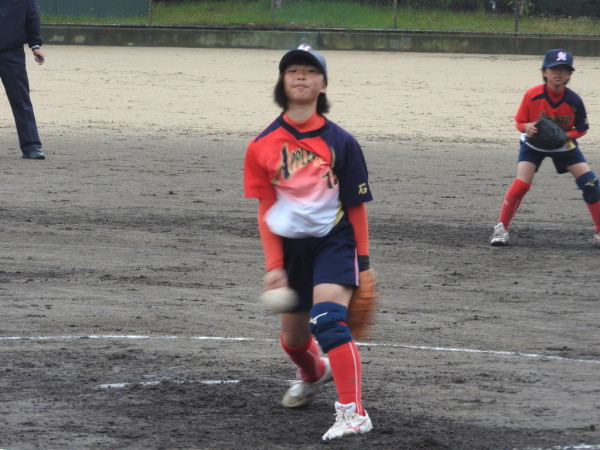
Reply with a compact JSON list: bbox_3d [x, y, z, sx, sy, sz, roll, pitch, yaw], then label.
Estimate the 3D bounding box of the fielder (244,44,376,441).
[{"bbox_3d":[0.037,0.062,17.500,0.540,1.440,0.950,2,4,12],"label":"fielder"}]

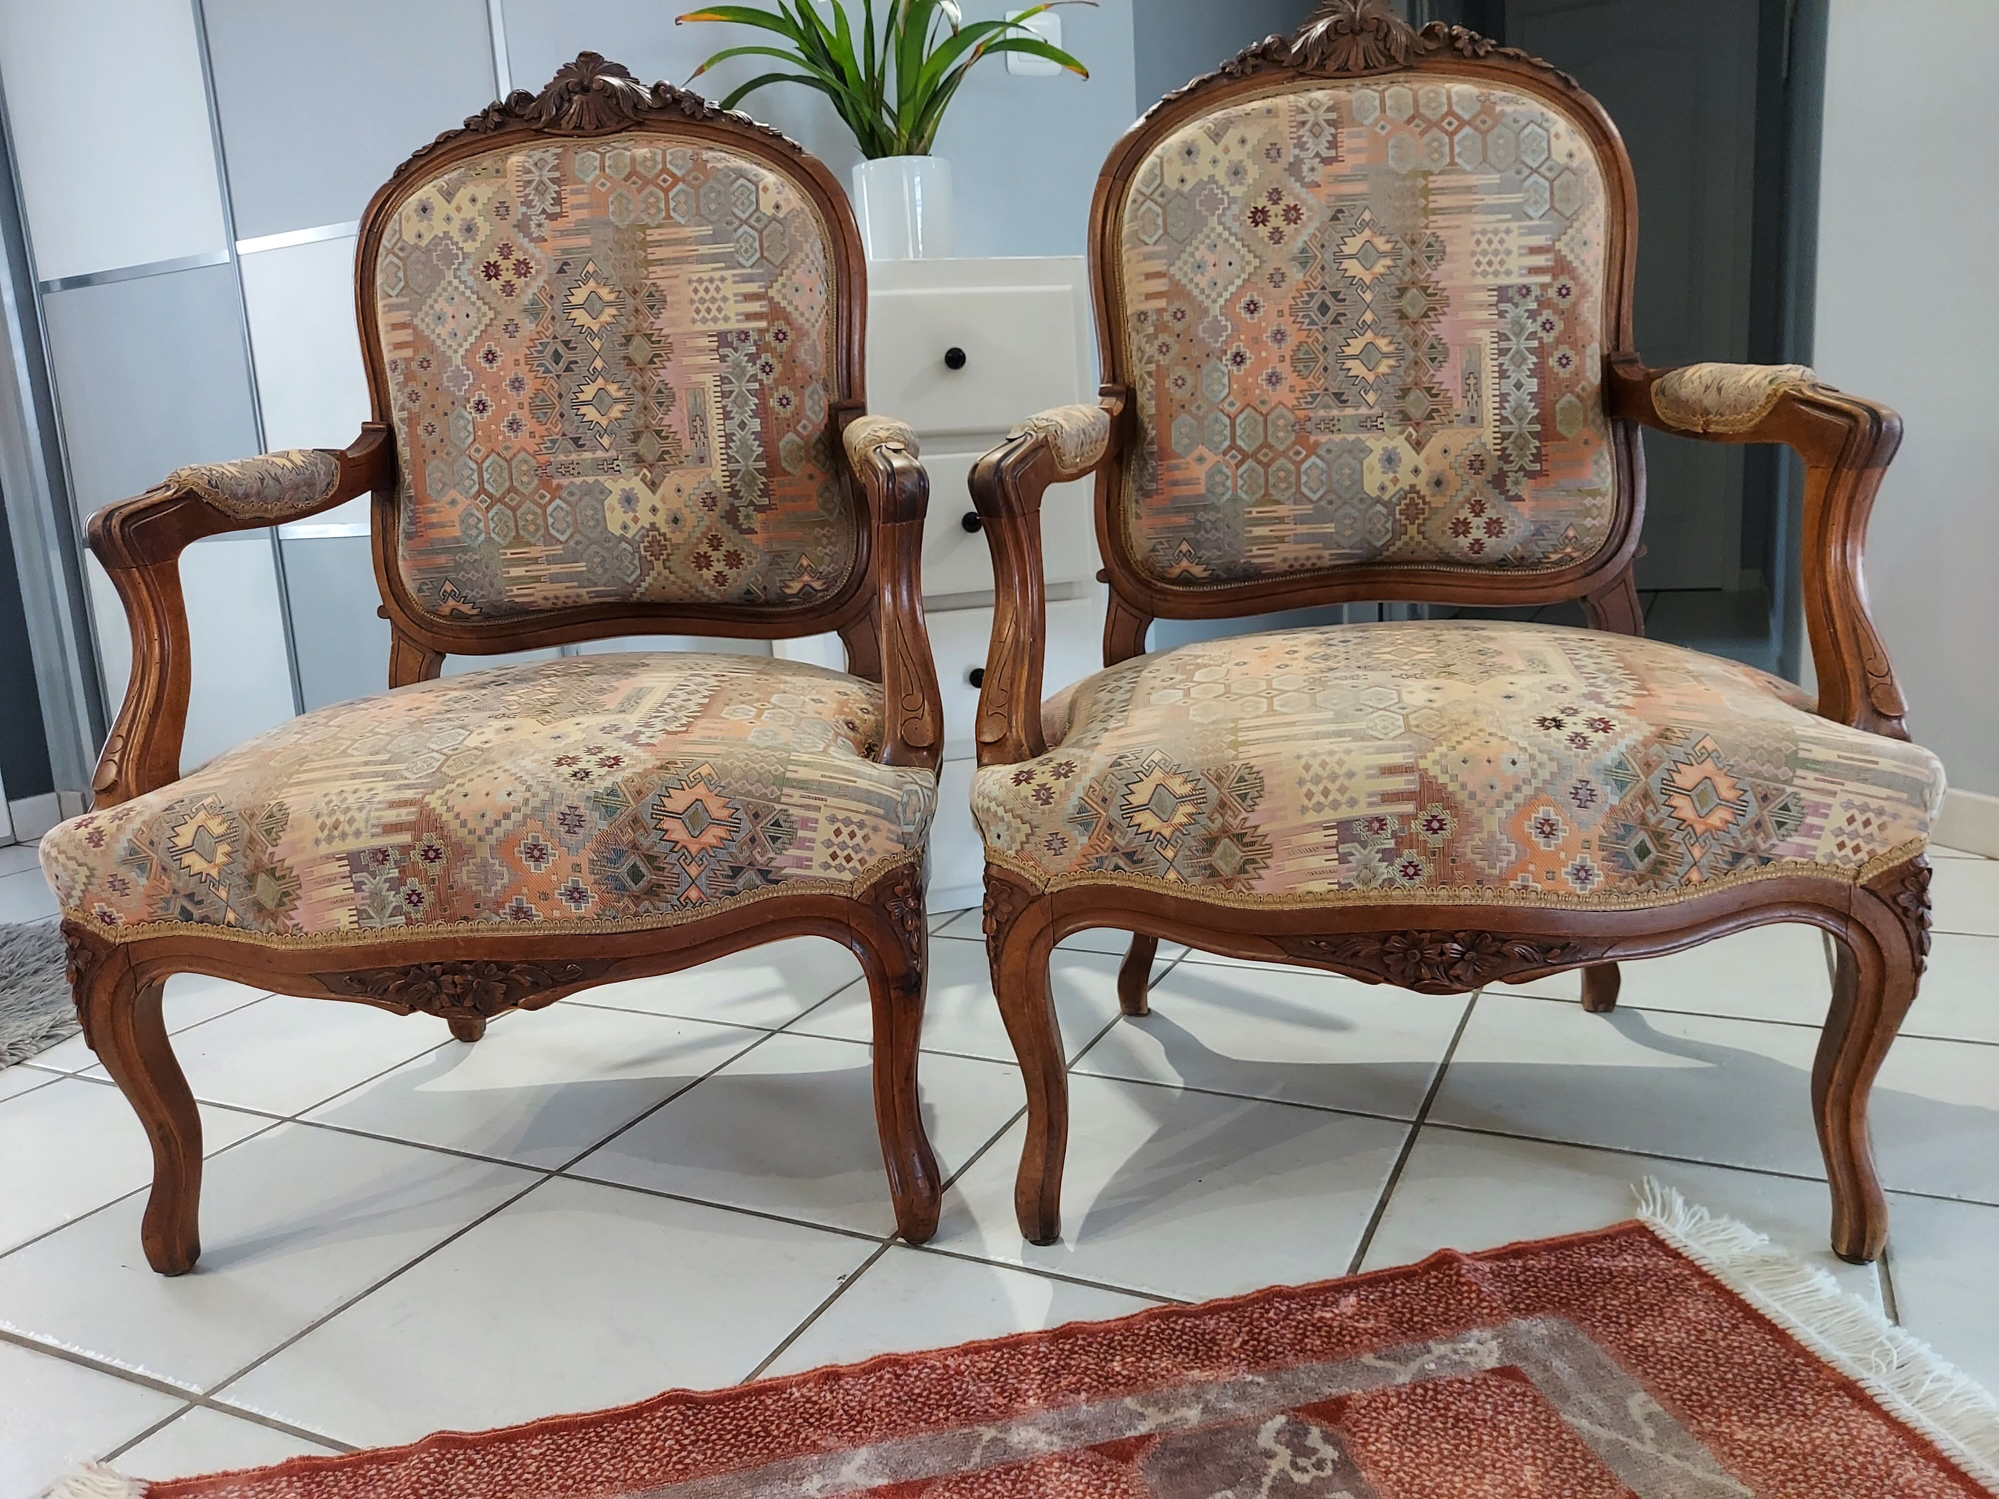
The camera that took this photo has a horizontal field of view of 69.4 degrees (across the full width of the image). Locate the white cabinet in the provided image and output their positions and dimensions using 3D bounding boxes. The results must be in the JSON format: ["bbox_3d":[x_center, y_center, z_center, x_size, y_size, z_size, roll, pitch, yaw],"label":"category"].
[{"bbox_3d":[-0.106,-0.235,2.086,0.358,0.833,0.460,-7,11,-18],"label":"white cabinet"}]

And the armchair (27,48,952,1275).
[{"bbox_3d":[-0.384,-0.153,1.268,0.653,1.002,0.606,-3,11,2],"label":"armchair"}]

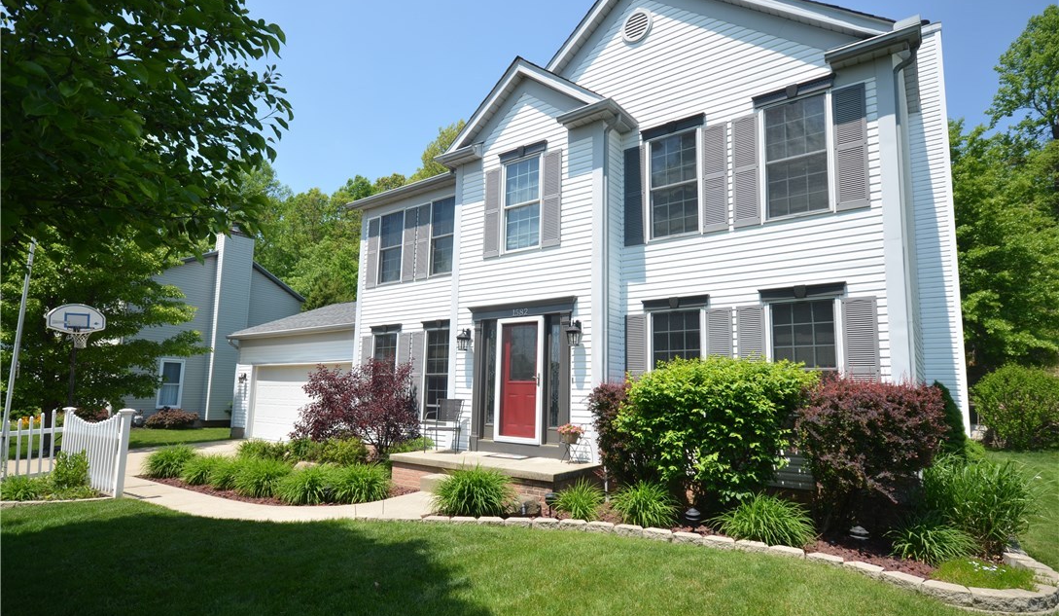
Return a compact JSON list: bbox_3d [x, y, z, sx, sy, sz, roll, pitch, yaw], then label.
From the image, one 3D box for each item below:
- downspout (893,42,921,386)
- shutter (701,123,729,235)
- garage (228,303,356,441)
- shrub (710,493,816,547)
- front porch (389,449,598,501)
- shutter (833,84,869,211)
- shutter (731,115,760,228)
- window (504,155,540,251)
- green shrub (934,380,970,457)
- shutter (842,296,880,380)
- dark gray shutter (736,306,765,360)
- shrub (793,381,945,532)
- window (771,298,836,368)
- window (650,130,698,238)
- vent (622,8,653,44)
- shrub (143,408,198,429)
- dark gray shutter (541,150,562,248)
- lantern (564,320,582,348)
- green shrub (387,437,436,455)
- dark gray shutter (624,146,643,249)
[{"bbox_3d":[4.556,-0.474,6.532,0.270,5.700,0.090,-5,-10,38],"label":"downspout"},{"bbox_3d":[2.653,-1.876,7.997,0.363,1.588,0.045,-5,-10,39],"label":"shutter"},{"bbox_3d":[-4.679,1.882,18.227,7.100,4.750,7.000,-6,-11,38],"label":"garage"},{"bbox_3d":[2.355,2.121,5.740,1.000,0.440,0.900,-5,-10,39],"label":"shrub"},{"bbox_3d":[-0.575,2.548,8.488,3.050,0.450,1.290,-5,-10,39],"label":"front porch"},{"bbox_3d":[4.133,-2.073,7.169,0.373,1.664,0.050,-6,-11,38],"label":"shutter"},{"bbox_3d":[3.055,-1.932,7.857,0.372,1.605,0.040,-5,-10,38],"label":"shutter"},{"bbox_3d":[-0.157,-1.800,9.745,0.834,1.670,0.100,-6,-11,38],"label":"window"},{"bbox_3d":[4.740,1.671,6.401,0.650,1.680,0.700,-5,-10,39],"label":"green shrub"},{"bbox_3d":[4.038,0.772,6.741,0.359,1.820,0.050,-6,-11,38],"label":"shutter"},{"bbox_3d":[3.014,0.873,7.533,0.372,1.820,0.050,-6,-11,38],"label":"dark gray shutter"},{"bbox_3d":[3.484,1.581,5.847,1.380,1.590,1.250,-5,-10,39],"label":"shrub"},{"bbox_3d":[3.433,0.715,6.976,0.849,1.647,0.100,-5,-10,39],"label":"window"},{"bbox_3d":[2.169,-1.849,8.415,0.849,1.604,0.100,-5,-10,39],"label":"window"},{"bbox_3d":[1.756,-4.645,9.156,0.562,0.600,0.070,-5,-10,39],"label":"vent"},{"bbox_3d":[-13.833,4.266,21.500,1.300,0.800,1.850,-5,-10,38],"label":"shrub"},{"bbox_3d":[0.365,-1.790,9.148,0.375,1.660,0.040,-5,-10,38],"label":"dark gray shutter"},{"bbox_3d":[0.696,0.392,8.542,0.220,0.410,0.260,-6,-11,38],"label":"lantern"},{"bbox_3d":[-2.254,2.704,10.449,0.950,0.600,0.800,-5,-10,38],"label":"green shrub"},{"bbox_3d":[1.653,-1.781,8.799,0.367,1.596,0.045,-5,-10,39],"label":"dark gray shutter"}]

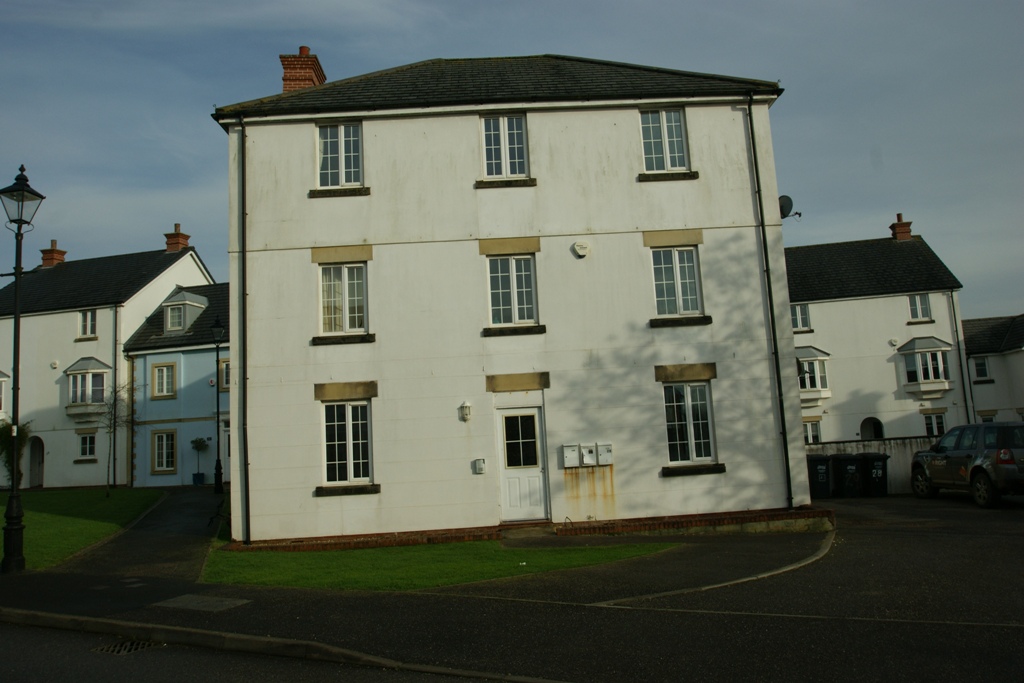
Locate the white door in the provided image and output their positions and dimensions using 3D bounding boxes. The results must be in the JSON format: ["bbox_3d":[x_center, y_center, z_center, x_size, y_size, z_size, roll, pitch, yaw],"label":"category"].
[{"bbox_3d":[0.186,2.206,13.896,0.827,2.039,0.090,-3,-8,-2],"label":"white door"}]

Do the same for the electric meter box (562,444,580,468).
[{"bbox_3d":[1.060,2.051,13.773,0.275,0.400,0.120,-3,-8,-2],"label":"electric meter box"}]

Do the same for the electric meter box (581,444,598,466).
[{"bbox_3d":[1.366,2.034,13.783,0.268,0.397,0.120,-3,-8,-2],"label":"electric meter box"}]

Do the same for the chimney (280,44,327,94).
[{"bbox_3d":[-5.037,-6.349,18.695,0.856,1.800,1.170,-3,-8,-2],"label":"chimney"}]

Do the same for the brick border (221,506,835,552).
[{"bbox_3d":[0.337,3.345,13.443,10.600,0.270,0.400,-3,-8,-2],"label":"brick border"}]

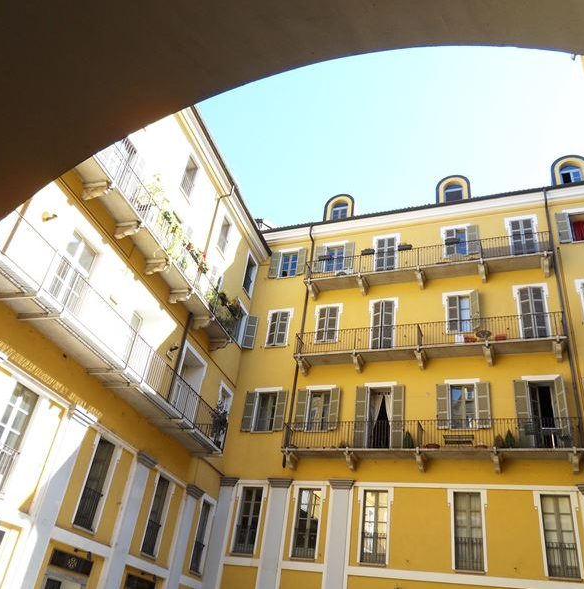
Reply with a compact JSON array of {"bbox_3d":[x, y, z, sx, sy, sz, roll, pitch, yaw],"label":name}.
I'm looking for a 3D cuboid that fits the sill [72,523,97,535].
[{"bbox_3d":[-5.567,6.244,14.436,0.220,0.070,0.997,-3,-34,17],"label":"sill"}]

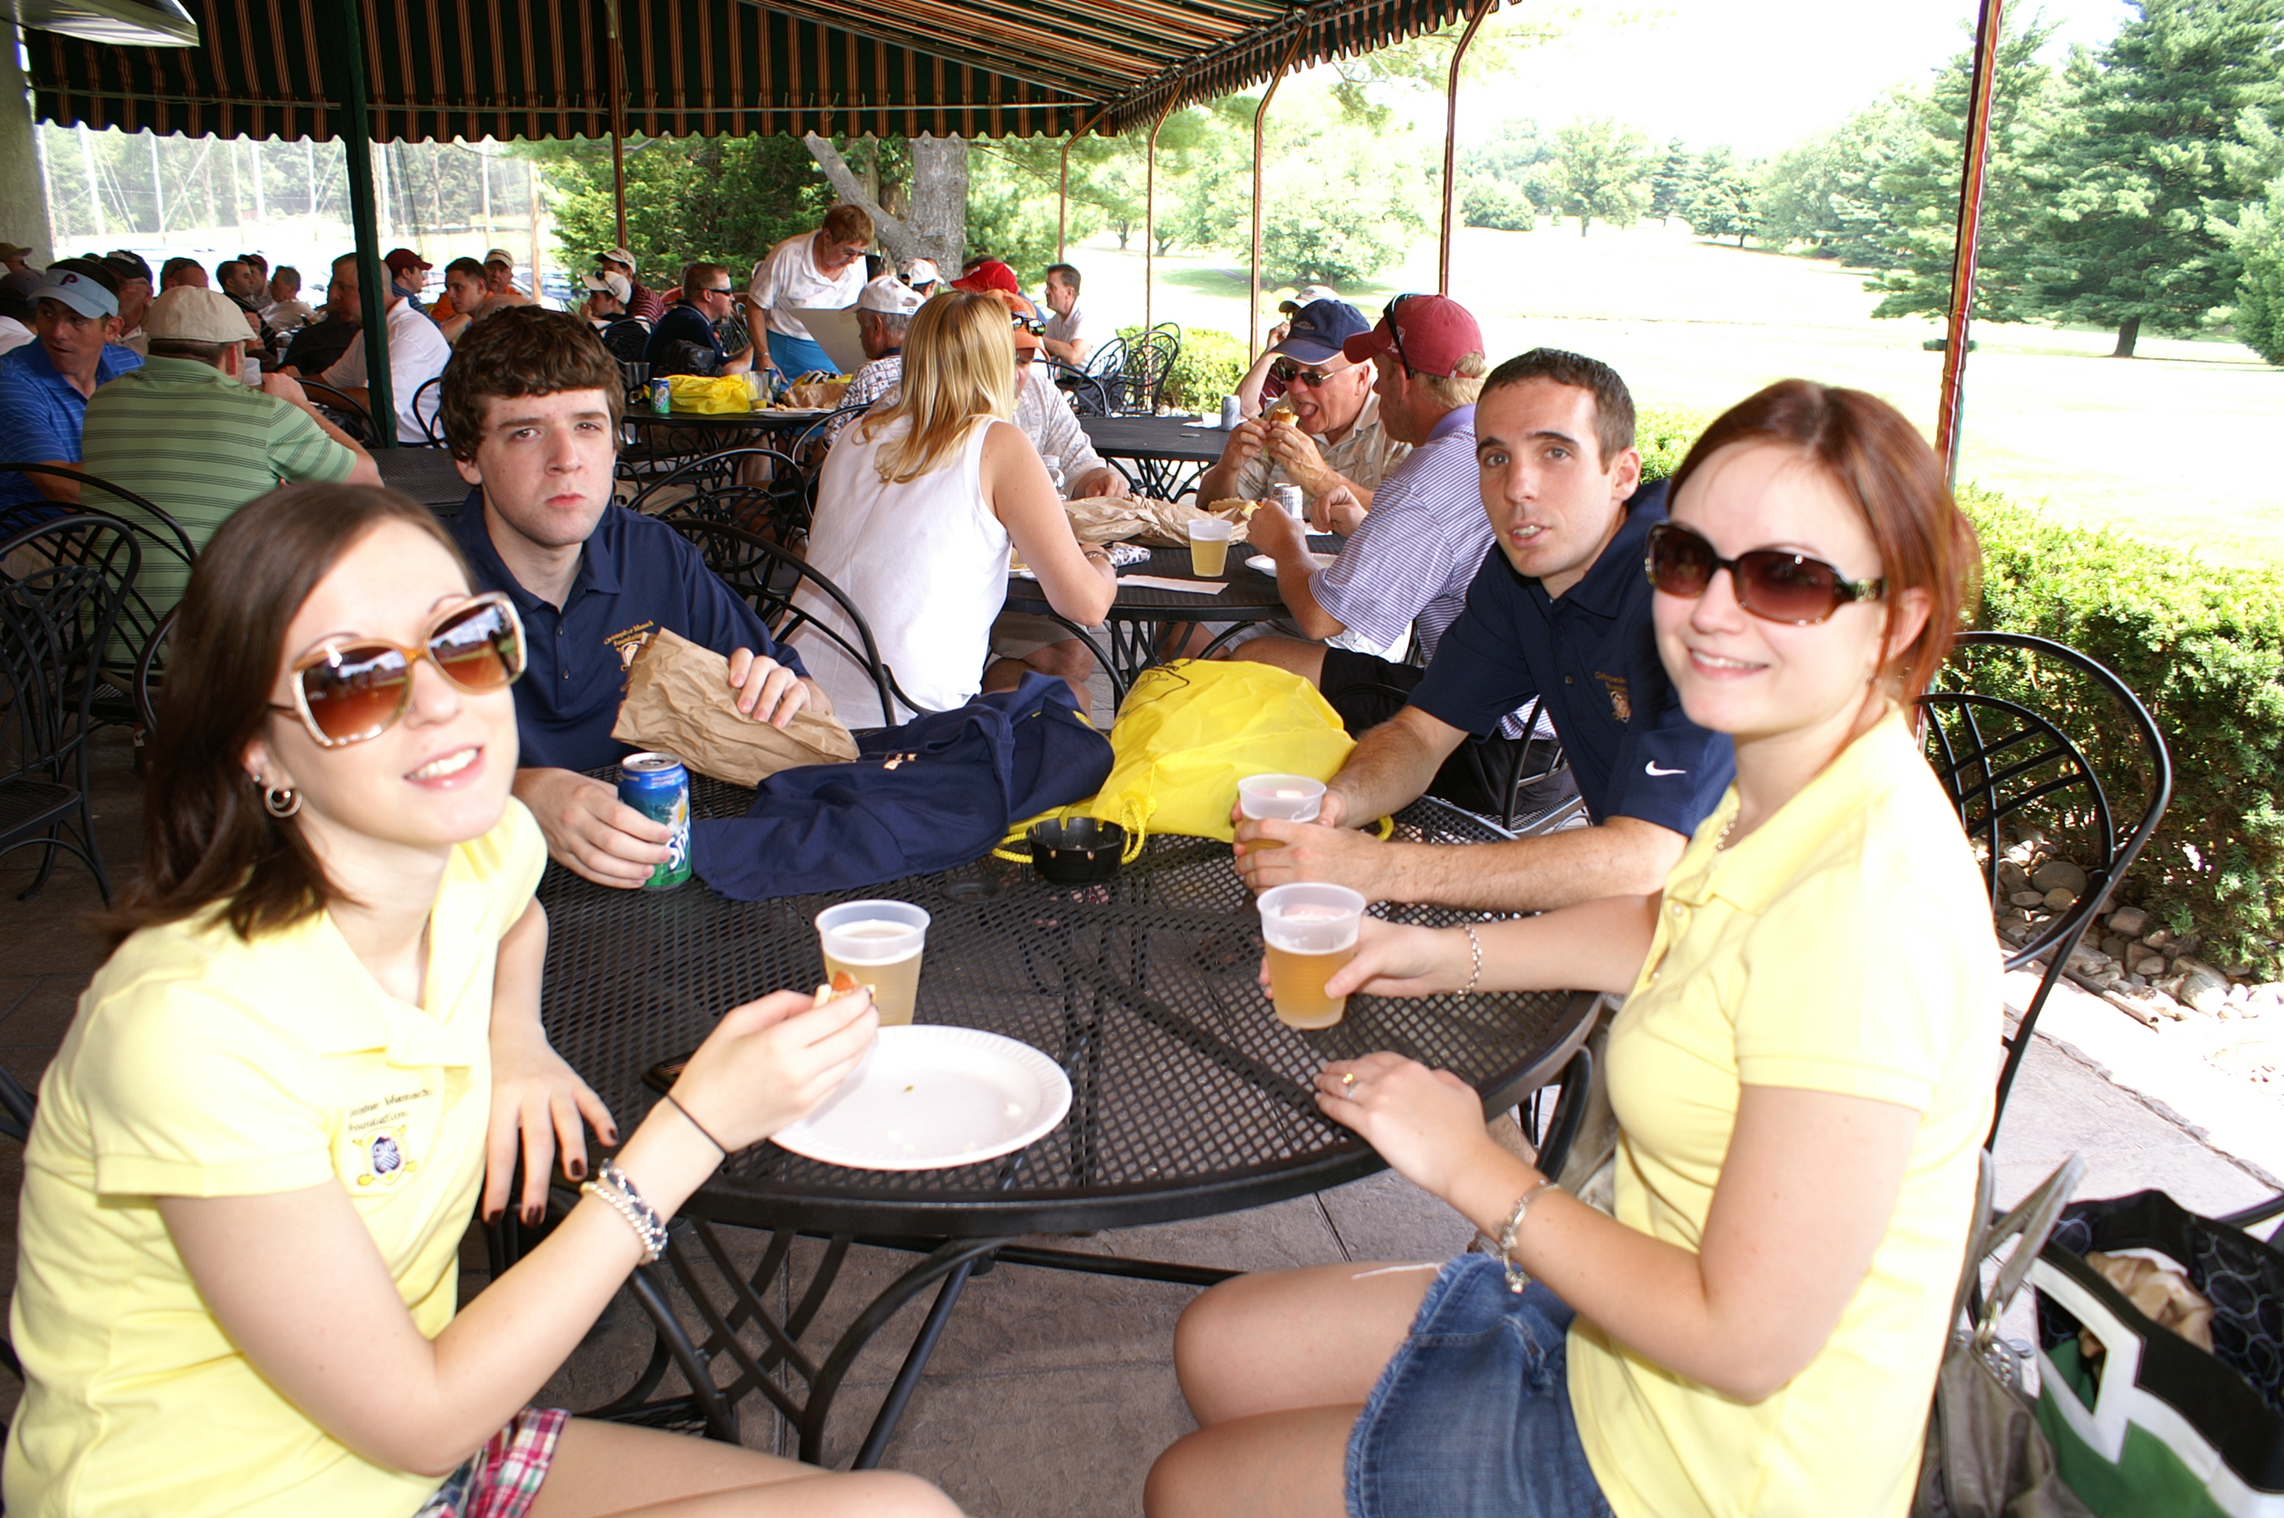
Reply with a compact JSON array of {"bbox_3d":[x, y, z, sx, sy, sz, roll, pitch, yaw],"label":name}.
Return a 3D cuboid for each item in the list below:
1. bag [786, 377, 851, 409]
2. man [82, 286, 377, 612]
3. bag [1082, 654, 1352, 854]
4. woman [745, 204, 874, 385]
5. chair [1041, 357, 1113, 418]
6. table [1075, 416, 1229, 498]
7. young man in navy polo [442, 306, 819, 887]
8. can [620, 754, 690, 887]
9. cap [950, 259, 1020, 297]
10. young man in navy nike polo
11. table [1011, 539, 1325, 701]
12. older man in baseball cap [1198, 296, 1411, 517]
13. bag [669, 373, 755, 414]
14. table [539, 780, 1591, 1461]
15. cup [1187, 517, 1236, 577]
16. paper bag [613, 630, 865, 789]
[{"bbox_3d":[-1.218,-1.397,6.537,0.270,0.105,0.150,1,16,0],"label":"bag"},{"bbox_3d":[-2.009,-0.430,3.851,0.530,1.220,0.740,11,19,29],"label":"man"},{"bbox_3d":[0.083,-0.034,1.927,0.300,0.150,0.330,3,16,5],"label":"bag"},{"bbox_3d":[-1.320,-1.497,7.023,0.480,1.510,0.570,-13,22,-41],"label":"woman"},{"bbox_3d":[-0.400,-1.140,6.910,0.580,0.900,0.600,-5,17,-20],"label":"chair"},{"bbox_3d":[0.142,-0.800,6.174,1.180,0.730,1.180,2,16,0],"label":"table"},{"bbox_3d":[-0.612,0.121,1.945,0.580,1.260,0.750,-10,19,-32],"label":"young man in navy polo"},{"bbox_3d":[-0.469,0.061,1.663,0.066,0.122,0.066,-3,17,-14],"label":"can"},{"bbox_3d":[-0.615,-1.872,6.700,0.270,0.140,0.180,2,16,0],"label":"cap"},{"bbox_3d":[0.436,0.162,1.994,0.730,1.260,0.540,-10,20,-33],"label":"young man in navy nike polo"},{"bbox_3d":[0.012,-0.092,3.672,1.180,0.720,1.180,1,16,0],"label":"table"},{"bbox_3d":[0.428,-0.451,4.033,0.600,1.220,0.750,10,19,29],"label":"older man in baseball cap"},{"bbox_3d":[-1.618,-1.376,6.436,0.360,0.135,0.240,1,16,-3],"label":"bag"},{"bbox_3d":[-0.163,0.479,1.802,1.190,0.730,1.190,2,16,0],"label":"table"},{"bbox_3d":[0.135,-0.406,3.294,0.084,0.098,0.084,1,16,0],"label":"cup"},{"bbox_3d":[-0.439,-0.046,1.860,0.250,0.080,0.130,26,60,0],"label":"paper bag"}]

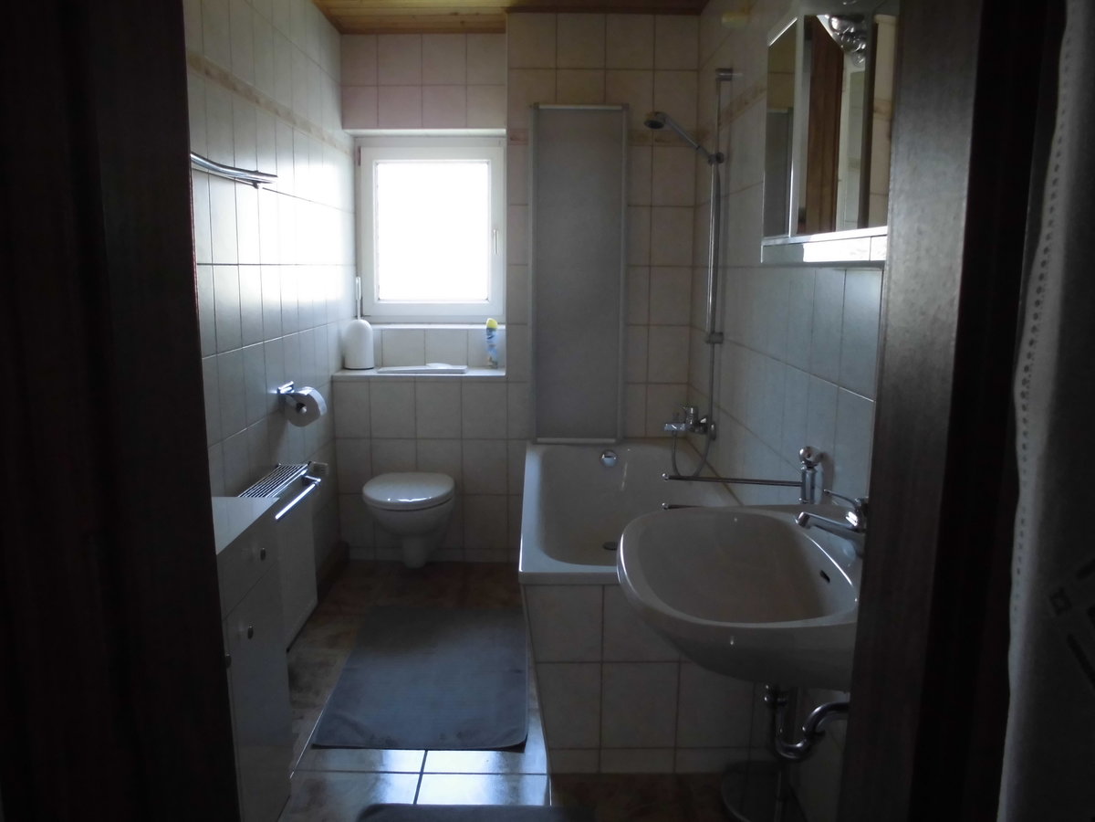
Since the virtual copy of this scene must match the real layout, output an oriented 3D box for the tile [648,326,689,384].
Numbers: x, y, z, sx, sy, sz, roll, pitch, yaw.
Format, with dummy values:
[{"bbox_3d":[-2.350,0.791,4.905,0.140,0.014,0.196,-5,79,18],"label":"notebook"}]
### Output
[{"bbox_3d":[0.524,-0.245,3.560,0.178,0.250,0.010,0,10,0],"label":"tile"}]

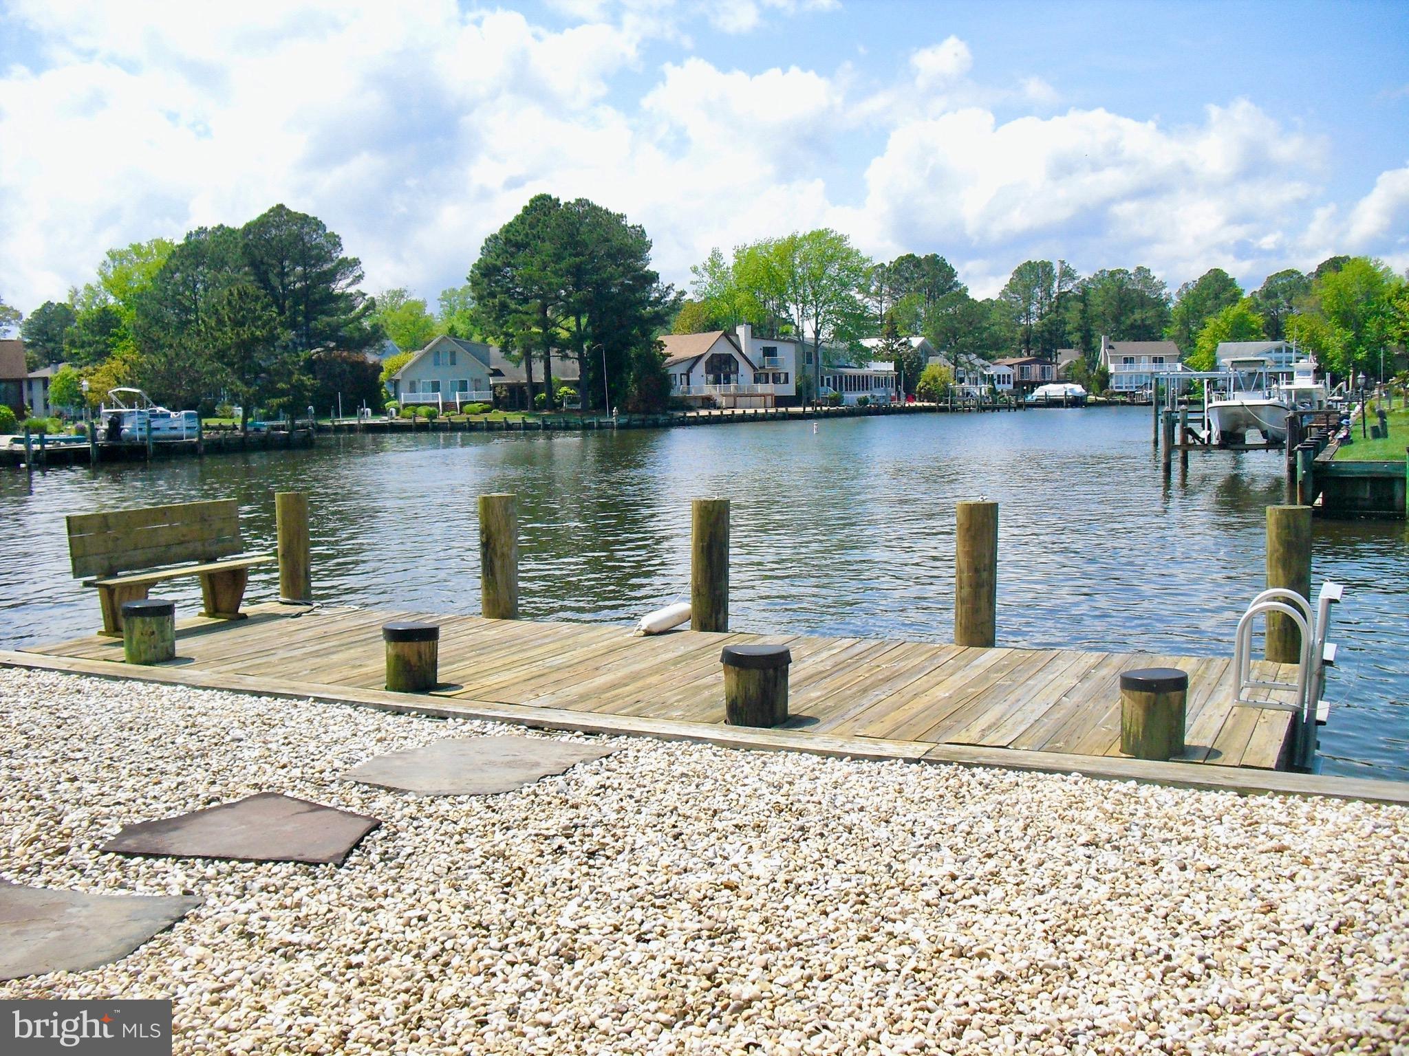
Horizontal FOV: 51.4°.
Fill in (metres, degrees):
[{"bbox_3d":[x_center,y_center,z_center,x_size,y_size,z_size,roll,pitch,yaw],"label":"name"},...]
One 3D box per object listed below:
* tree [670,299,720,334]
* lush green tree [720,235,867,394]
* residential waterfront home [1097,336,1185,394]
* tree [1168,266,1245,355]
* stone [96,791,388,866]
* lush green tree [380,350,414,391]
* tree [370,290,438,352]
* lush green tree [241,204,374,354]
[{"bbox_3d":[-1.098,-20.673,172.000,6.460,12.533,6.460,-1,5,0],"label":"tree"},{"bbox_3d":[10.412,-23.922,165.000,16.485,19.212,14.000,-1,5,0],"label":"lush green tree"},{"bbox_3d":[61.360,-22.980,206.000,11.280,8.050,9.000,0,5,9],"label":"residential waterfront home"},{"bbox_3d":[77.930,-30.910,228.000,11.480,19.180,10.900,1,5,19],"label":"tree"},{"bbox_3d":[-1.700,1.176,5.711,1.077,0.040,0.829,0,5,14],"label":"stone"},{"bbox_3d":[-30.699,-15.184,147.000,3.865,5.300,3.865,-1,5,0],"label":"lush green tree"},{"bbox_3d":[-33.652,-20.451,165.000,8.500,13.260,8.500,-1,5,0],"label":"tree"},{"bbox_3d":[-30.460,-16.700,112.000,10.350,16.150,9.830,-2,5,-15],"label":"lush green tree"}]

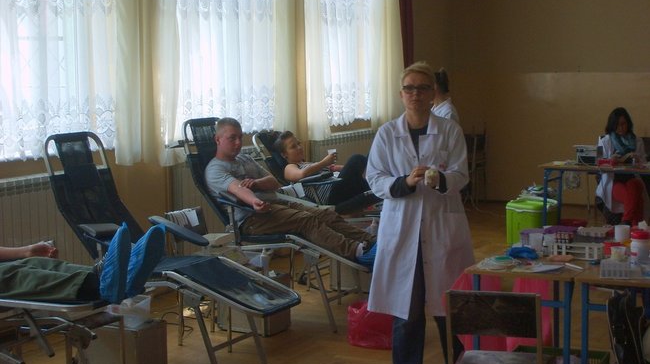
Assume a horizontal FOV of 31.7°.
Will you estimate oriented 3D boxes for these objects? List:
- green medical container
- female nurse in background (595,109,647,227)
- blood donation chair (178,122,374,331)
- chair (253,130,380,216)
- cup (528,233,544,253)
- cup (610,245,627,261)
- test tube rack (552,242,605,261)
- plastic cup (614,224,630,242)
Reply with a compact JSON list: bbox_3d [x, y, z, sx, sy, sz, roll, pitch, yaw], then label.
[{"bbox_3d":[1.923,0.364,10.590,0.370,0.420,0.450,3,7,29],"label":"green medical container"},{"bbox_3d":[2.859,-0.090,10.990,0.560,1.230,0.780,0,6,7],"label":"female nurse in background"},{"bbox_3d":[-0.198,0.252,7.637,1.470,1.320,0.700,3,7,29],"label":"blood donation chair"},{"bbox_3d":[0.207,0.186,8.985,1.550,1.140,0.680,3,7,29],"label":"chair"},{"bbox_3d":[1.053,0.308,5.695,0.072,0.090,0.072,3,7,29],"label":"cup"},{"bbox_3d":[1.394,0.341,5.431,0.073,0.078,0.073,0,6,0],"label":"cup"},{"bbox_3d":[1.236,0.333,5.560,0.240,0.068,0.085,3,7,29],"label":"test tube rack"},{"bbox_3d":[1.562,0.271,6.008,0.077,0.088,0.077,0,6,0],"label":"plastic cup"}]

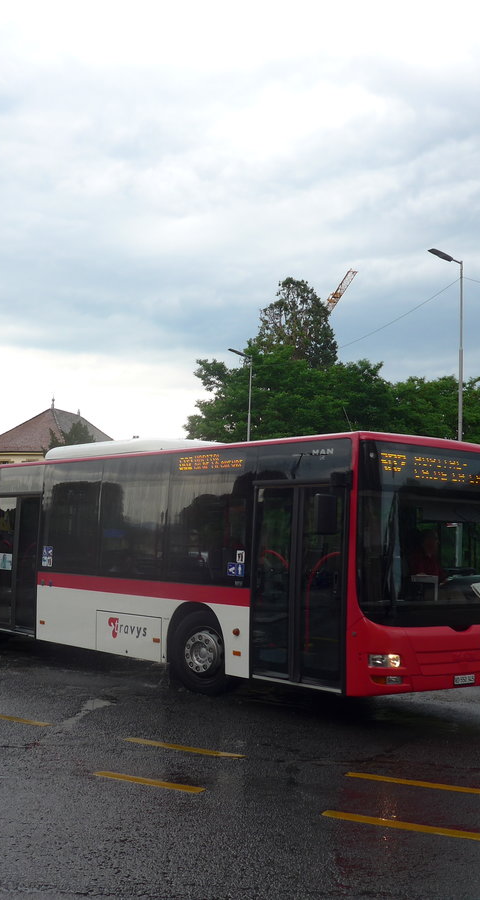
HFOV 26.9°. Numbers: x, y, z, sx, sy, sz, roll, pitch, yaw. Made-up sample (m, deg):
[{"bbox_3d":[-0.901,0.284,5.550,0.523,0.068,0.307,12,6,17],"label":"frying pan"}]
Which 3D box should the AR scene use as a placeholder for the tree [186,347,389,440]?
[{"bbox_3d":[1.908,0.831,43.461,9.200,10.784,9.000,2,-6,3],"label":"tree"}]

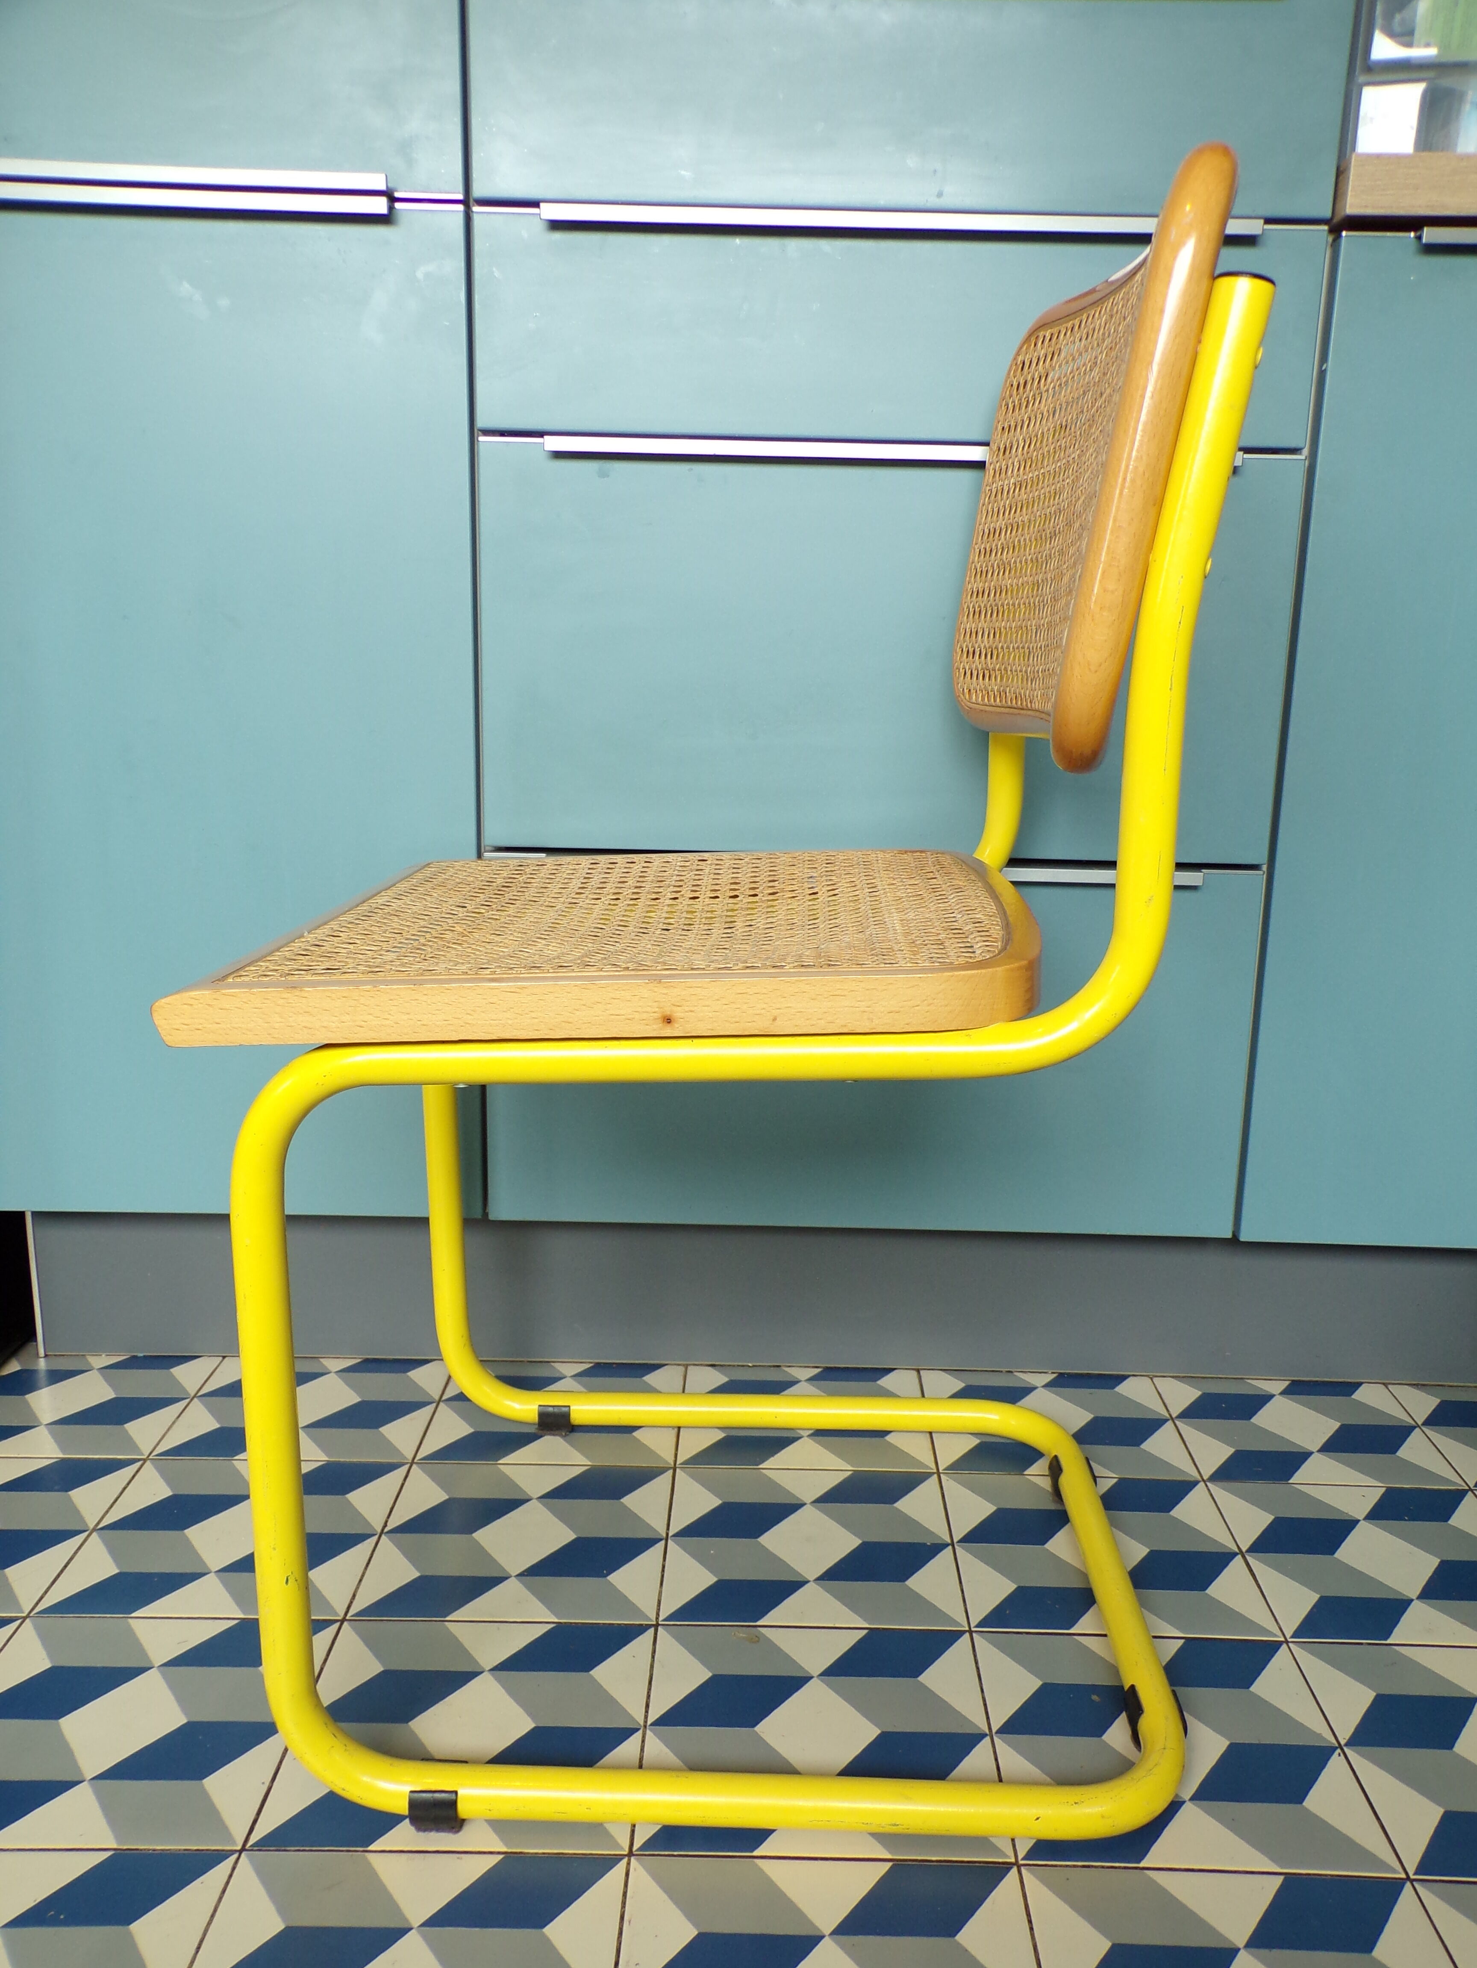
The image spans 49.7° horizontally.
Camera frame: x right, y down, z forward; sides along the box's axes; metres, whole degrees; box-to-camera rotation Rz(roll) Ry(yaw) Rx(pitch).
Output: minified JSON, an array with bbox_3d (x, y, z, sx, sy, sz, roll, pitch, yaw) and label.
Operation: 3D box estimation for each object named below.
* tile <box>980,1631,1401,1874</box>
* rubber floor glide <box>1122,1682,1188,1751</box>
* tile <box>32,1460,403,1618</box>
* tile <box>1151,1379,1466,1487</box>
[{"bbox_3d":[0.246,0.438,0.912,0.200,0.010,0.200,1,12,1],"label":"tile"},{"bbox_3d":[0.242,0.423,0.921,0.031,0.022,0.030,1,12,1],"label":"rubber floor glide"},{"bbox_3d":[-0.351,0.387,1.115,0.199,0.010,0.199,1,12,1],"label":"tile"},{"bbox_3d":[0.452,0.364,1.301,0.199,0.010,0.192,1,12,1],"label":"tile"}]

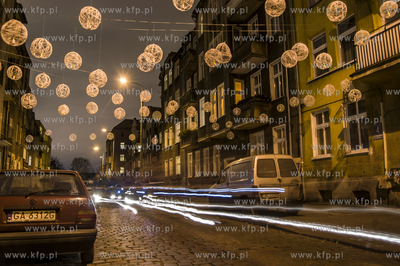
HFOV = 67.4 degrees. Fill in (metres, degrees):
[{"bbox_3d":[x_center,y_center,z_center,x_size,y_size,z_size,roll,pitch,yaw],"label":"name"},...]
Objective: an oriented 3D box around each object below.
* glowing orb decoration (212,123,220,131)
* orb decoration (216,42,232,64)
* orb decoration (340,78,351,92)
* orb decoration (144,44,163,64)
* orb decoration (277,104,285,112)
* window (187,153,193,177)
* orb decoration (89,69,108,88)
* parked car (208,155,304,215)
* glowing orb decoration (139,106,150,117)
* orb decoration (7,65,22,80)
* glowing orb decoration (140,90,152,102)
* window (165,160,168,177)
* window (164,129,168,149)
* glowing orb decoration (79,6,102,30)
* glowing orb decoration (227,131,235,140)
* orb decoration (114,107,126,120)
[{"bbox_3d":[0.882,-0.334,16.422,0.399,0.411,0.399,-1,-9,0],"label":"glowing orb decoration"},{"bbox_3d":[0.563,-1.828,6.871,0.383,0.429,0.383,-1,-9,0],"label":"orb decoration"},{"bbox_3d":[5.103,-1.669,10.489,0.420,0.420,0.420,3,-10,-20],"label":"orb decoration"},{"bbox_3d":[-0.994,-1.705,6.484,0.399,0.411,0.399,-1,-9,0],"label":"orb decoration"},{"bbox_3d":[3.962,-1.199,14.606,0.385,0.385,0.385,0,-9,0],"label":"orb decoration"},{"bbox_3d":[-0.907,2.915,27.046,0.150,2.200,1.200,3,-10,-22],"label":"window"},{"bbox_3d":[-2.542,-1.363,7.492,0.460,0.460,0.460,-1,-10,0],"label":"orb decoration"},{"bbox_3d":[1.657,1.827,10.542,1.720,1.800,4.110,2,-10,-19],"label":"parked car"},{"bbox_3d":[-2.342,-0.907,12.648,0.460,0.460,0.460,-1,-10,0],"label":"glowing orb decoration"},{"bbox_3d":[-4.901,-1.581,7.939,0.400,0.400,0.400,3,-10,-20],"label":"orb decoration"},{"bbox_3d":[-1.986,-1.345,11.042,0.420,0.420,0.420,5,-12,-23],"label":"glowing orb decoration"},{"bbox_3d":[-4.000,4.288,36.000,0.200,1.950,1.150,3,-10,-20],"label":"window"},{"bbox_3d":[-4.093,0.739,36.297,0.200,2.100,1.350,3,-10,-20],"label":"window"},{"bbox_3d":[-1.973,-2.067,5.400,0.400,0.400,0.400,3,-10,-22],"label":"glowing orb decoration"},{"bbox_3d":[1.586,0.169,15.379,0.390,0.390,0.390,0,-9,0],"label":"glowing orb decoration"},{"bbox_3d":[-2.779,-0.678,10.424,0.400,0.400,0.400,3,-10,-22],"label":"orb decoration"}]

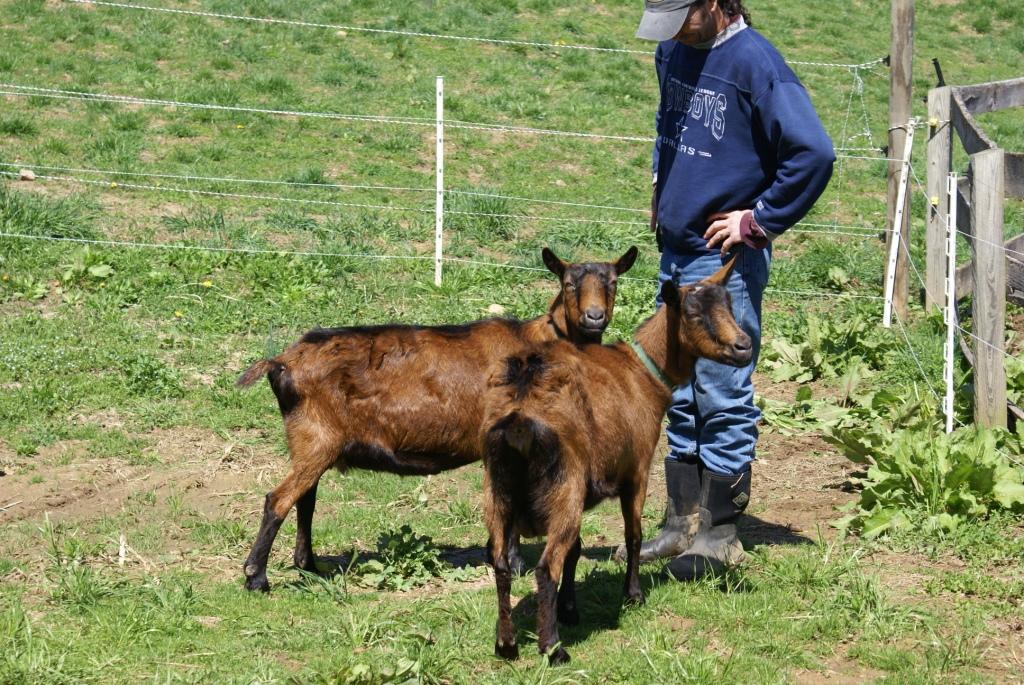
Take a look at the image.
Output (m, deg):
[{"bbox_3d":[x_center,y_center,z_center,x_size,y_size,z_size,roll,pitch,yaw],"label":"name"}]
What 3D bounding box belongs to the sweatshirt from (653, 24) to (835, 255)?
[{"bbox_3d":[0.660,-0.587,7.404,0.360,0.670,0.560,-6,10,-43],"label":"sweatshirt"}]

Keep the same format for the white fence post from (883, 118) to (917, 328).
[{"bbox_3d":[2.062,-0.631,13.650,0.040,1.112,0.040,7,-1,-1],"label":"white fence post"}]

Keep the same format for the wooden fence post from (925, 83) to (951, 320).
[{"bbox_3d":[2.348,-0.776,14.111,0.128,1.261,0.128,1,7,7],"label":"wooden fence post"}]

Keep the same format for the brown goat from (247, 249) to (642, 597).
[{"bbox_3d":[-0.210,0.197,7.460,1.170,0.950,0.380,-2,7,-16],"label":"brown goat"}]

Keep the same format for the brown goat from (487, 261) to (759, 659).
[{"bbox_3d":[0.281,0.275,6.824,0.440,0.950,0.960,3,8,25],"label":"brown goat"}]

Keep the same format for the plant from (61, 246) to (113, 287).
[{"bbox_3d":[-2.345,-0.425,14.154,0.310,0.180,0.280,0,7,0],"label":"plant"}]

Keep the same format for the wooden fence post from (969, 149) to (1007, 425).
[{"bbox_3d":[1.833,-0.186,9.901,0.128,1.117,0.128,1,7,7],"label":"wooden fence post"}]

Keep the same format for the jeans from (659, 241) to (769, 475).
[{"bbox_3d":[0.589,0.029,7.530,0.270,0.700,0.350,-6,10,-43],"label":"jeans"}]

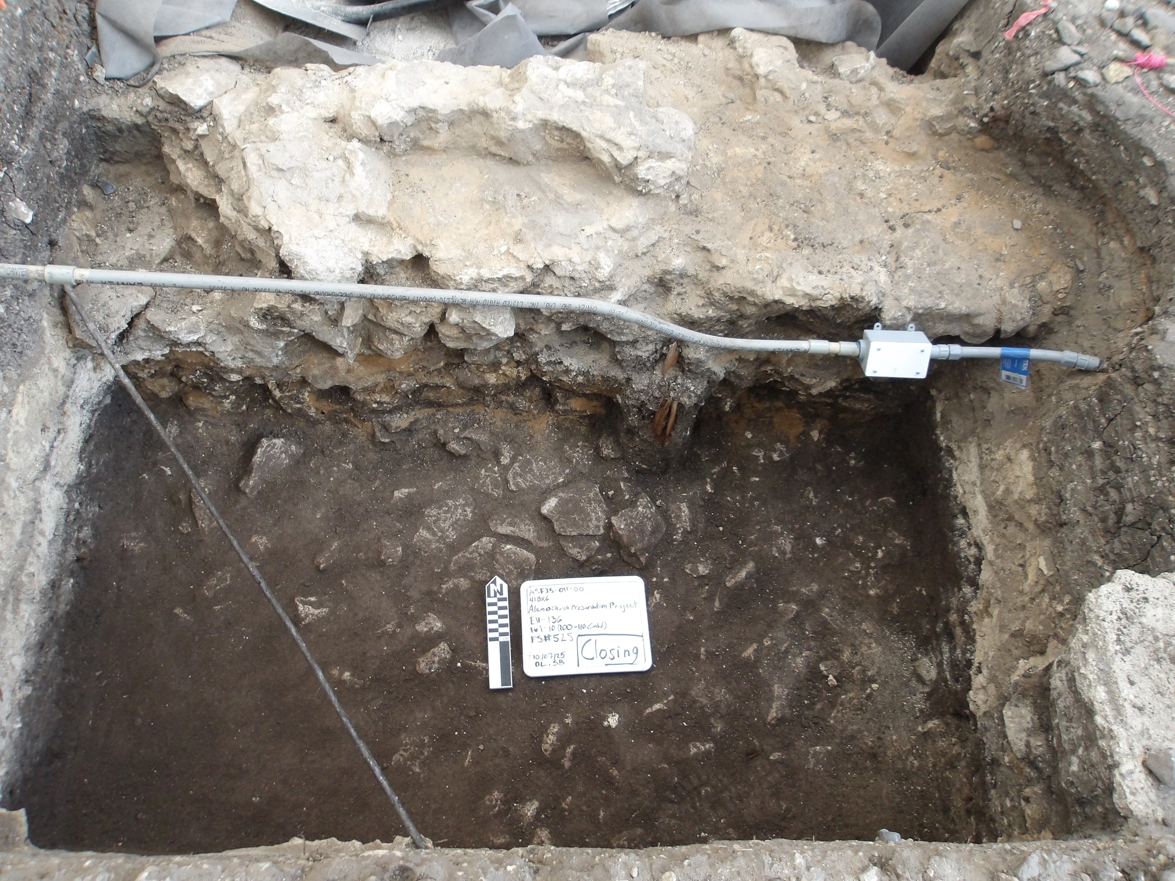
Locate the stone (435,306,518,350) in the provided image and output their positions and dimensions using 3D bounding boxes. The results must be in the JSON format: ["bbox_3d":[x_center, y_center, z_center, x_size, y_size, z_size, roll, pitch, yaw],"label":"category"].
[{"bbox_3d":[-0.230,-0.257,1.921,0.165,0.100,0.110,0,66,-3],"label":"stone"}]

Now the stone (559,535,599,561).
[{"bbox_3d":[-0.023,0.263,2.178,0.098,0.060,0.068,6,65,0],"label":"stone"}]

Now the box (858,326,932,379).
[{"bbox_3d":[0.607,-0.171,1.809,0.116,0.071,0.064,2,28,2],"label":"box"}]

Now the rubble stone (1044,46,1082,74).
[{"bbox_3d":[0.993,-0.792,1.912,0.080,0.035,0.048,-26,66,-15],"label":"rubble stone"}]

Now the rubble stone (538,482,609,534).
[{"bbox_3d":[-0.031,0.171,2.143,0.153,0.065,0.135,0,62,-2],"label":"rubble stone"}]

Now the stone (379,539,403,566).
[{"bbox_3d":[-0.443,0.263,2.092,0.050,0.035,0.056,4,62,0],"label":"stone"}]

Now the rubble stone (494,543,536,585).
[{"bbox_3d":[-0.168,0.304,2.157,0.104,0.060,0.082,27,67,9],"label":"rubble stone"}]

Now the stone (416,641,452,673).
[{"bbox_3d":[-0.339,0.497,2.056,0.085,0.050,0.050,-36,72,-17],"label":"stone"}]

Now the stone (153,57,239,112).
[{"bbox_3d":[-0.846,-0.770,1.985,0.175,0.065,0.110,-4,63,-4],"label":"stone"}]

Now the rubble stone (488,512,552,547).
[{"bbox_3d":[-0.158,0.218,2.192,0.162,0.060,0.071,18,66,5],"label":"rubble stone"}]

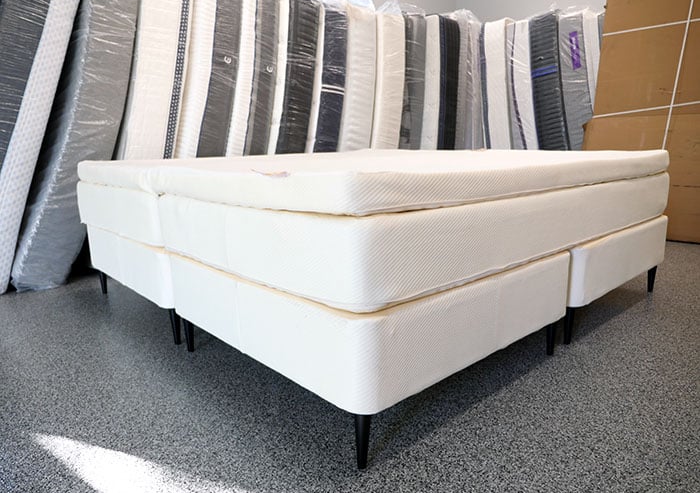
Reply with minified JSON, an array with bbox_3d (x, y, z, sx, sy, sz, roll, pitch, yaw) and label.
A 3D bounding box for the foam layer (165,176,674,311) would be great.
[{"bbox_3d":[0.420,-0.172,1.947,2.000,0.203,1.018,-12,15,-41],"label":"foam layer"}]

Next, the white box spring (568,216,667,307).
[{"bbox_3d":[0.813,-0.040,2.345,1.001,0.230,1.014,-11,15,-41],"label":"white box spring"}]

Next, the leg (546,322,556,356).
[{"bbox_3d":[0.690,0.289,1.657,0.034,0.160,0.034,-12,15,-41],"label":"leg"}]

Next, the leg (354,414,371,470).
[{"bbox_3d":[0.029,0.423,1.082,0.034,0.160,0.034,-1,11,0],"label":"leg"}]

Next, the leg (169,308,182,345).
[{"bbox_3d":[-0.652,0.288,1.827,0.034,0.160,0.034,-12,15,-41],"label":"leg"}]

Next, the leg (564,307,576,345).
[{"bbox_3d":[0.777,0.272,1.734,0.034,0.160,0.034,-12,15,-41],"label":"leg"}]

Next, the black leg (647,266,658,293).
[{"bbox_3d":[1.445,0.135,2.323,0.034,0.160,0.034,-12,15,-41],"label":"black leg"}]

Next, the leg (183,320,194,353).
[{"bbox_3d":[-0.580,0.302,1.753,0.034,0.160,0.034,-12,15,-41],"label":"leg"}]

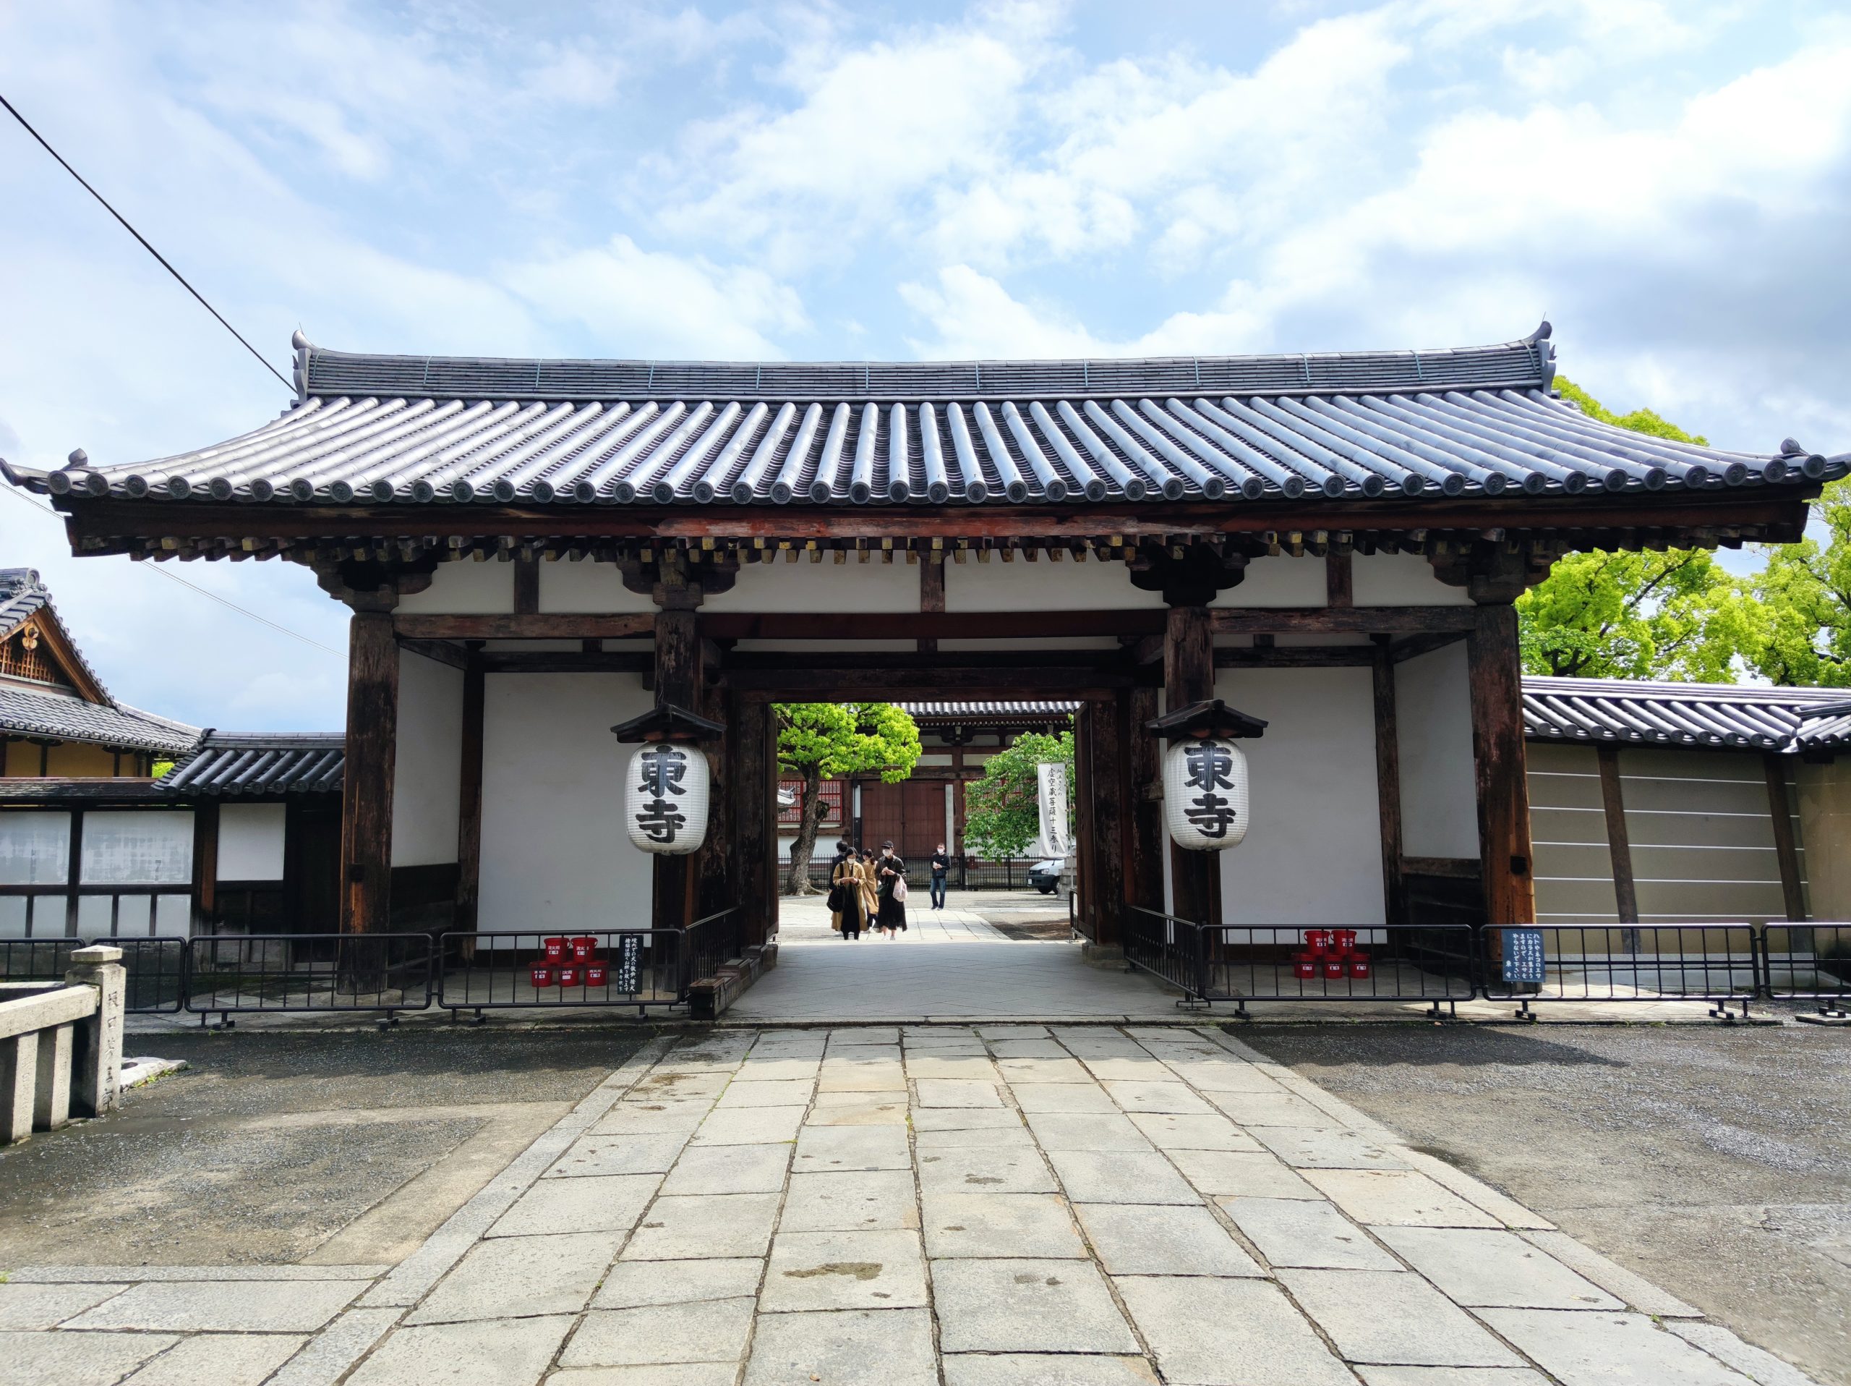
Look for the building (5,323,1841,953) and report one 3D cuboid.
[{"bbox_3d":[-0.035,-0.683,15.574,15.600,7.900,9.300,0,-6,-1],"label":"building"}]

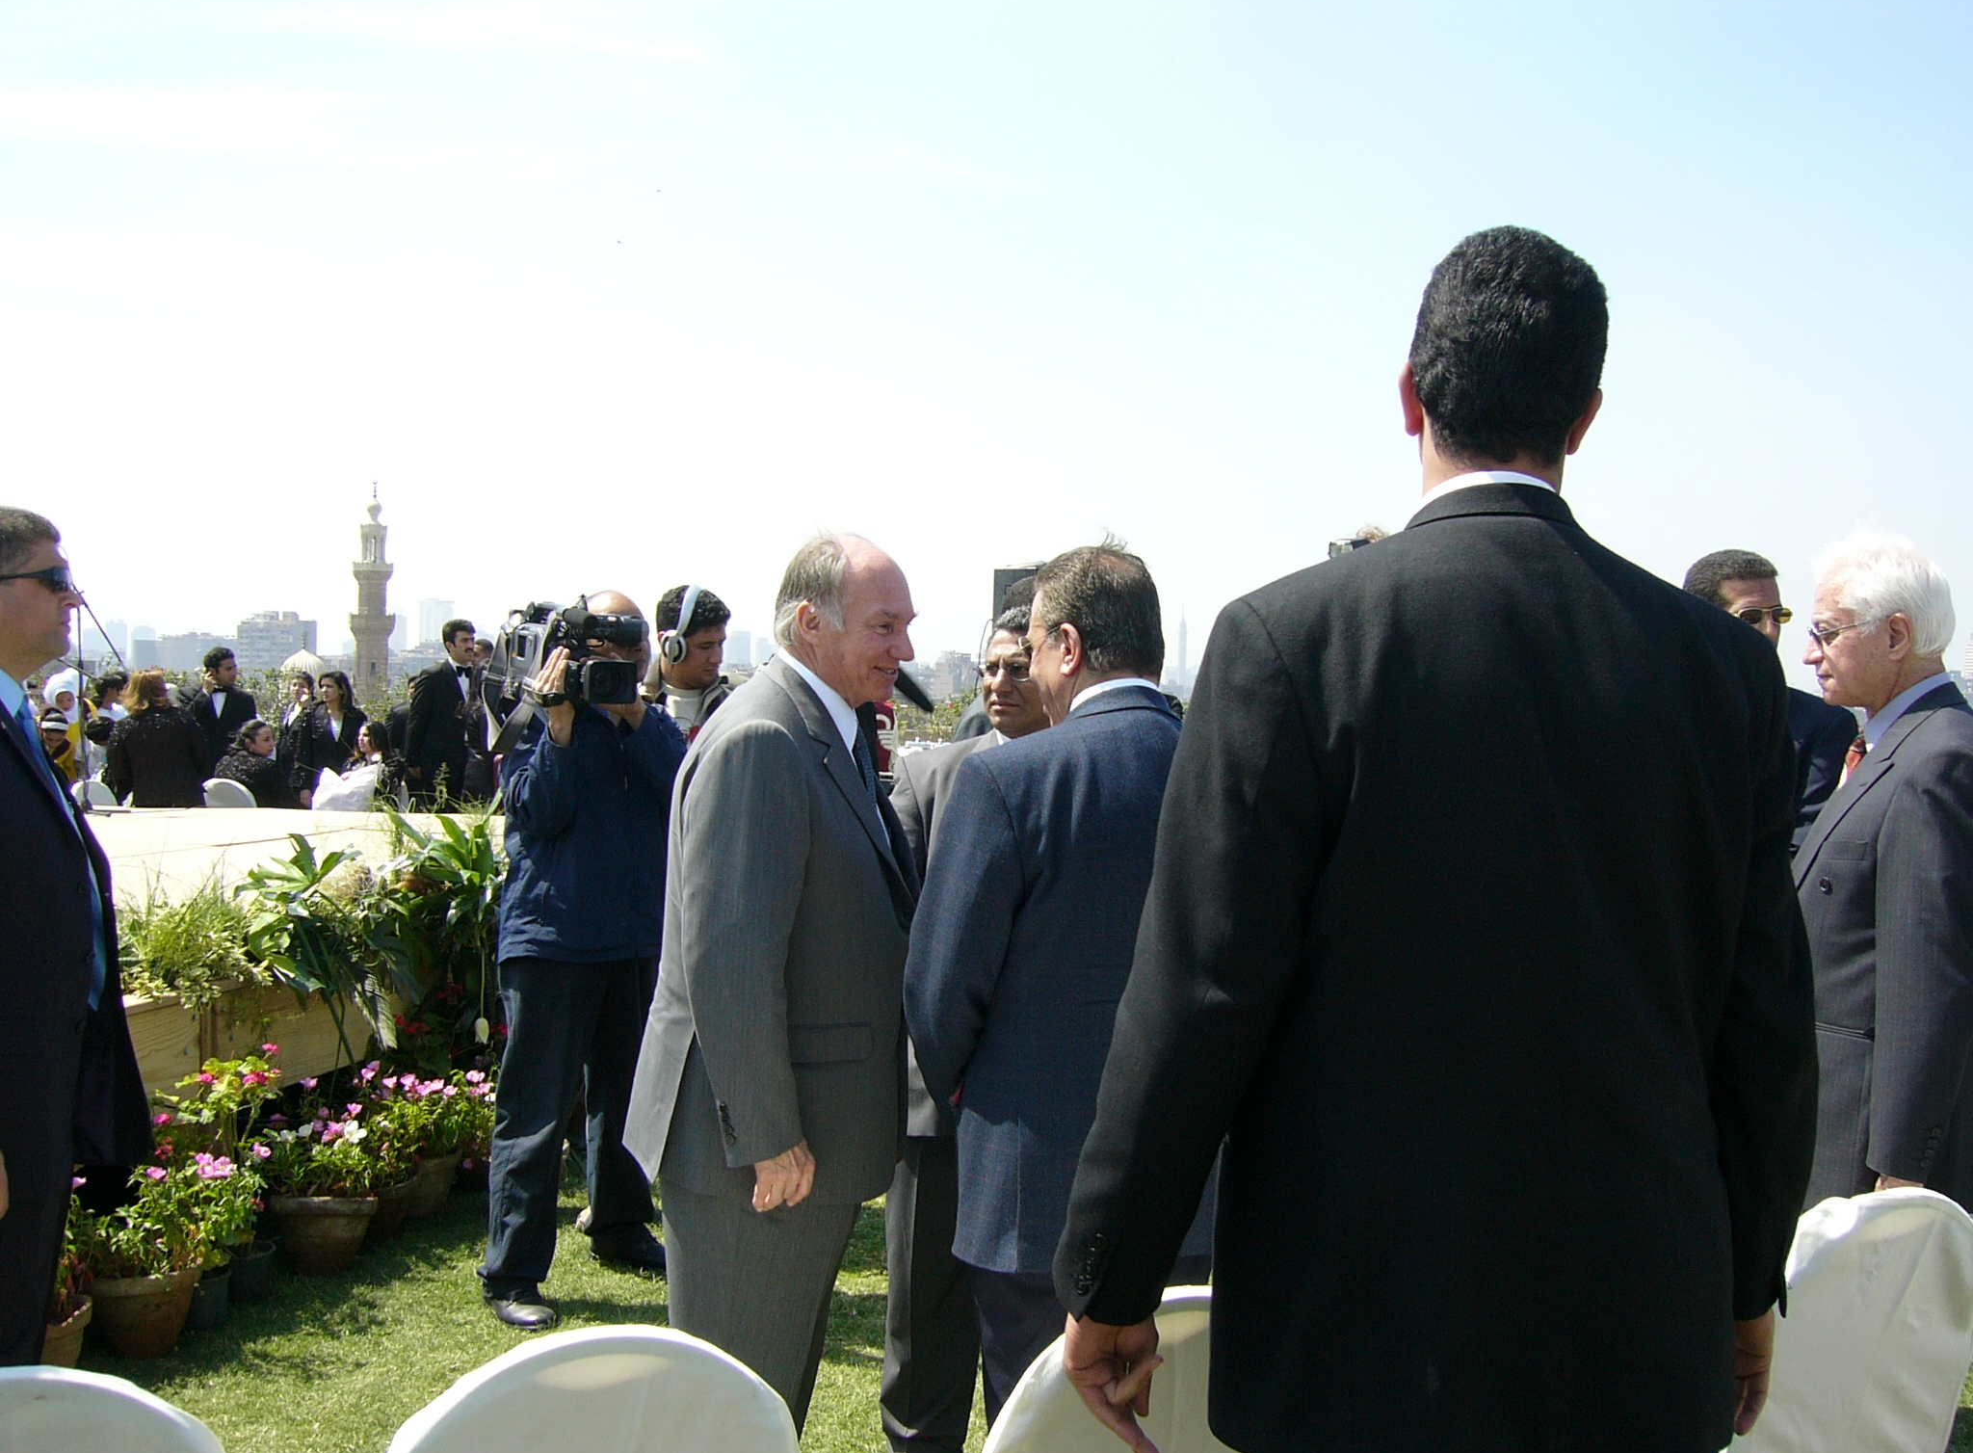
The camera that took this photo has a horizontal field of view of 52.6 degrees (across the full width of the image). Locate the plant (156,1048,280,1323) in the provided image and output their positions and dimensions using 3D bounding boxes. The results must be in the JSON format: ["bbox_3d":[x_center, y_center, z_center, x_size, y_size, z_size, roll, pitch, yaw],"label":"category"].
[{"bbox_3d":[-1.849,1.095,4.800,0.300,0.580,0.300,0,2,-18],"label":"plant"}]

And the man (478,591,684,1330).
[{"bbox_3d":[-0.970,0.530,4.820,0.540,1.700,0.470,0,2,-37],"label":"man"}]

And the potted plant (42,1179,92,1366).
[{"bbox_3d":[-2.099,1.207,4.400,0.280,0.370,0.280,0,2,-18],"label":"potted plant"}]

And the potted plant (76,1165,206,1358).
[{"bbox_3d":[-1.920,1.209,4.530,0.285,0.365,0.285,0,2,-18],"label":"potted plant"}]

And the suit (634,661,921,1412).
[{"bbox_3d":[-0.318,0.672,2.950,0.440,1.520,0.520,1,2,6],"label":"suit"}]

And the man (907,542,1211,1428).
[{"bbox_3d":[0.150,0.600,2.620,0.540,1.680,0.360,0,1,-23],"label":"man"}]

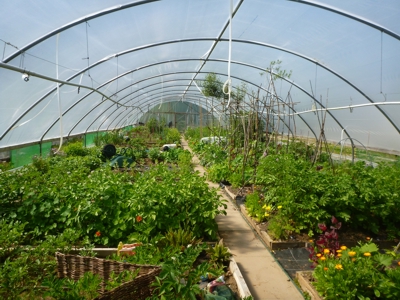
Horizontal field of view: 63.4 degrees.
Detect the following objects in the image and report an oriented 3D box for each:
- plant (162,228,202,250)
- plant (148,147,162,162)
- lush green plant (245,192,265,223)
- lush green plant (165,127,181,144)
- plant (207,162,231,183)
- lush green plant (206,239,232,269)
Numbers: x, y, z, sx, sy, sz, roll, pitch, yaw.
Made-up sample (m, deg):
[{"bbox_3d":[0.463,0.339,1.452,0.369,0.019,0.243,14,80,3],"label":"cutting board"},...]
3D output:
[{"bbox_3d":[-0.218,1.088,3.920,0.430,0.260,0.340,-1,5,-6],"label":"plant"},{"bbox_3d":[-1.596,0.167,11.600,0.490,0.520,0.470,-1,5,-6],"label":"plant"},{"bbox_3d":[0.826,0.871,4.900,0.280,0.380,0.280,-1,5,-6],"label":"lush green plant"},{"bbox_3d":[-1.628,-0.868,19.500,0.920,1.000,0.850,-1,5,-6],"label":"lush green plant"},{"bbox_3d":[0.461,0.553,7.950,0.550,0.450,0.500,-1,5,-6],"label":"plant"},{"bbox_3d":[0.201,1.129,3.470,0.250,0.240,0.250,-1,5,-6],"label":"lush green plant"}]

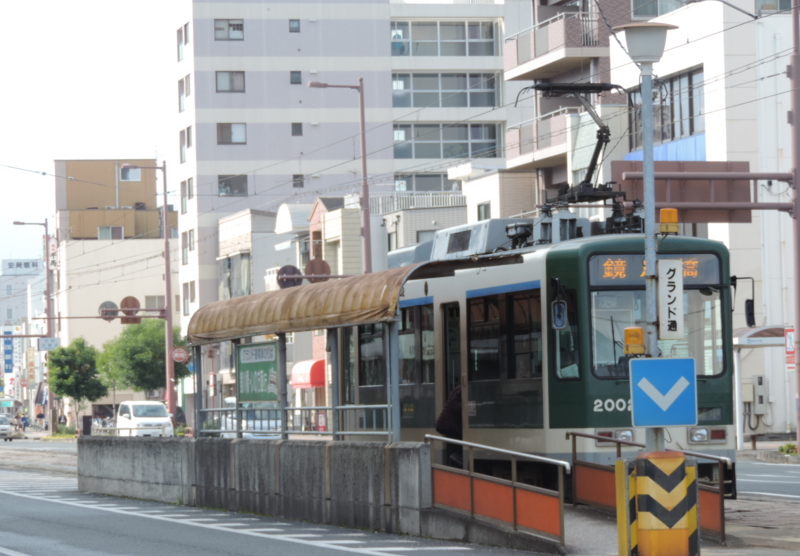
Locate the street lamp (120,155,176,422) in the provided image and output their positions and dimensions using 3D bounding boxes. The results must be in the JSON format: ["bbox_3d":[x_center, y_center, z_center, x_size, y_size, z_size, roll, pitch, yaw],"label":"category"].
[{"bbox_3d":[-11.619,1.065,155.048,2.150,12.790,0.400,-1,-2,-14],"label":"street lamp"}]

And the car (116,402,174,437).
[{"bbox_3d":[-10.634,6.129,140.323,1.620,1.900,3.850,-1,-2,-15],"label":"car"}]

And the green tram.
[{"bbox_3d":[1.567,1.394,46.878,2.350,3.600,13.400,-1,-2,-14],"label":"green tram"}]

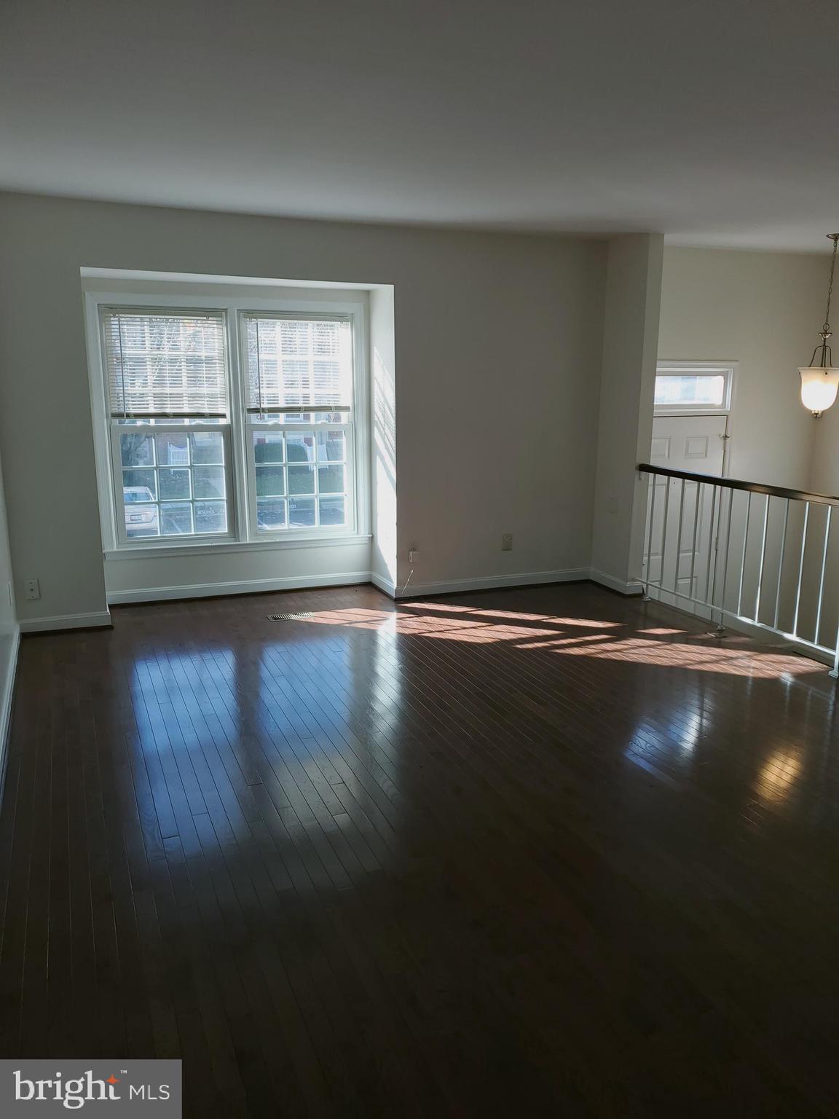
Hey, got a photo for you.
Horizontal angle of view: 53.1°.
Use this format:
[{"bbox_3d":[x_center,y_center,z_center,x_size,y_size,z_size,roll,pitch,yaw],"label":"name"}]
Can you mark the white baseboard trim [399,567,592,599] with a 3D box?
[{"bbox_3d":[0.553,0.173,6.054,1.570,0.090,0.020,-4,13,-21],"label":"white baseboard trim"}]

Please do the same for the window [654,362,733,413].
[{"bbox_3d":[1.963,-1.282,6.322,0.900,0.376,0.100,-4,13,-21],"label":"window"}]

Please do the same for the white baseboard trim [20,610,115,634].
[{"bbox_3d":[-2.103,0.376,5.008,0.496,0.090,0.020,-4,13,-21],"label":"white baseboard trim"}]

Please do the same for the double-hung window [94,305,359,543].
[{"bbox_3d":[-1.217,-0.889,5.662,1.709,1.574,0.100,-4,13,-21],"label":"double-hung window"}]

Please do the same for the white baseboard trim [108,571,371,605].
[{"bbox_3d":[-1.217,0.192,5.890,1.837,0.090,0.020,-4,13,-21],"label":"white baseboard trim"}]

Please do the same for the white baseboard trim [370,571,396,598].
[{"bbox_3d":[-0.260,0.177,6.000,0.020,0.090,0.527,-4,13,-21],"label":"white baseboard trim"}]

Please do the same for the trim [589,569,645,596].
[{"bbox_3d":[1.431,0.159,6.159,0.148,0.090,0.477,-4,13,-21],"label":"trim"}]

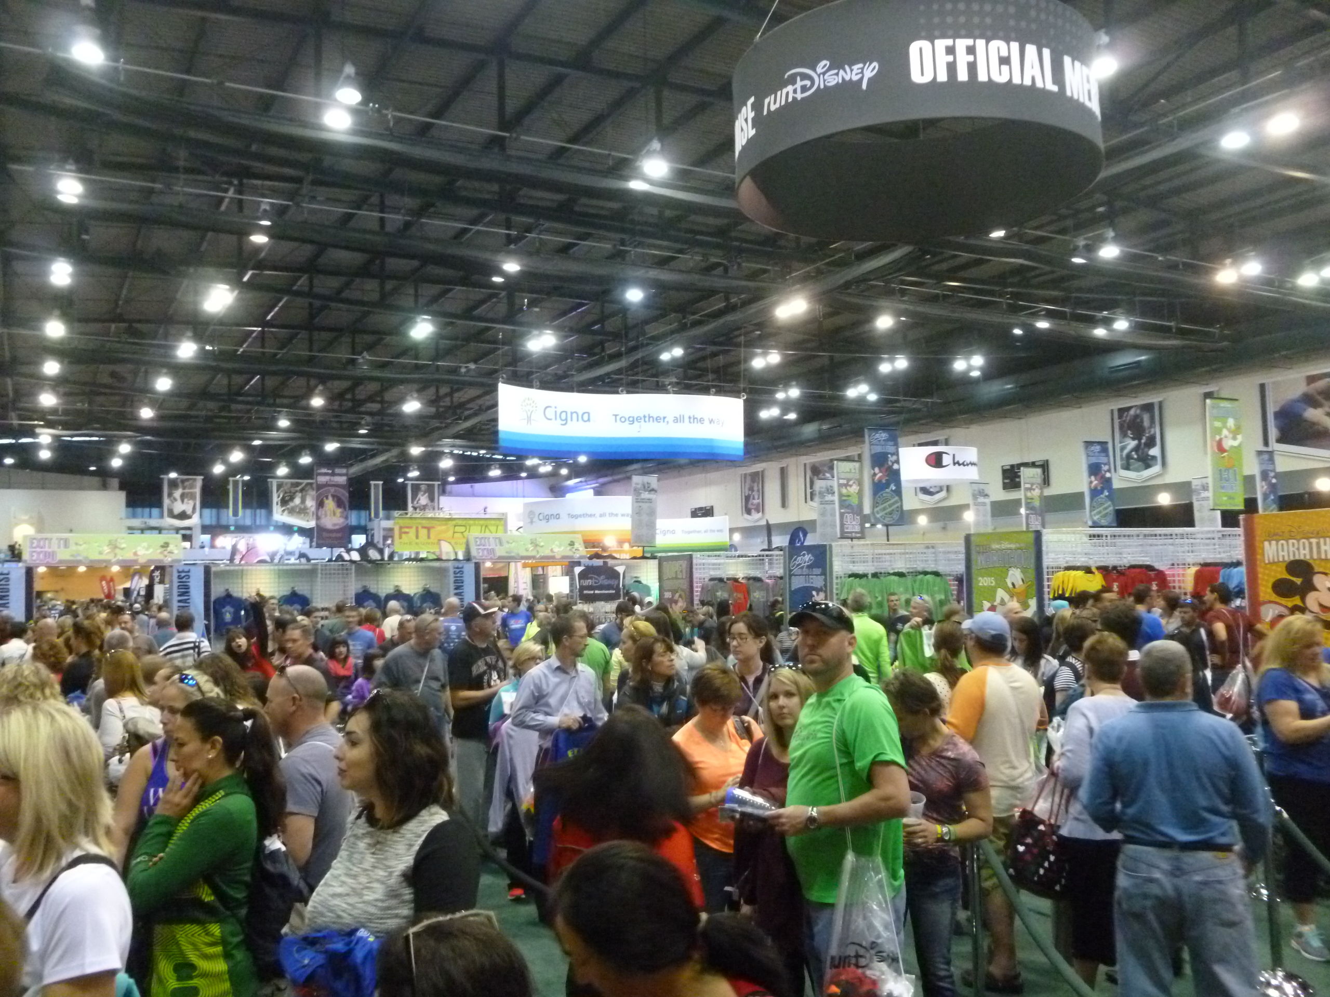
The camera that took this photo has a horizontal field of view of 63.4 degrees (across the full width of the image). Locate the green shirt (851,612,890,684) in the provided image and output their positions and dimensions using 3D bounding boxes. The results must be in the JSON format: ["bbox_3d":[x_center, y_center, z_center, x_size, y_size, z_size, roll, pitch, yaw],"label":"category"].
[{"bbox_3d":[1.675,1.346,9.200,0.520,0.740,0.290,-1,-5,6],"label":"green shirt"}]

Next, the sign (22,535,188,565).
[{"bbox_3d":[-9.483,0.870,18.200,2.400,0.510,0.060,1,-4,-28],"label":"sign"}]

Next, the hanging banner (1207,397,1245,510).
[{"bbox_3d":[7.503,-0.598,14.400,0.610,1.480,0.050,0,-4,-24],"label":"hanging banner"}]

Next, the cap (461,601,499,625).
[{"bbox_3d":[-1.269,0.786,7.400,0.260,0.160,0.180,-2,-5,17],"label":"cap"}]

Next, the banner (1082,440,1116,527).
[{"bbox_3d":[7.581,-0.254,18.800,0.610,1.480,0.050,0,-4,-24],"label":"banner"}]

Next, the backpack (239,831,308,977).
[{"bbox_3d":[-1.145,1.200,3.150,0.180,0.400,0.280,0,-4,-24],"label":"backpack"}]

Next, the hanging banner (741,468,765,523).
[{"bbox_3d":[4.489,-0.106,55.000,0.080,2.600,2.050,2,-6,-32],"label":"hanging banner"}]

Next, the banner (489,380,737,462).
[{"bbox_3d":[-0.962,-1.657,24.000,5.900,1.480,0.600,1,-4,-28],"label":"banner"}]

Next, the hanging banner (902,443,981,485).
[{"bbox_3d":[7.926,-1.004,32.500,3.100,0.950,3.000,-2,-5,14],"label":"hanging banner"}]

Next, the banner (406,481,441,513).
[{"bbox_3d":[-16.168,0.382,72.000,2.400,3.050,0.080,1,-4,-28],"label":"banner"}]

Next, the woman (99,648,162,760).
[{"bbox_3d":[-2.972,1.669,5.944,0.310,1.650,0.430,-5,-5,42],"label":"woman"}]

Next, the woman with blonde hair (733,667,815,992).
[{"bbox_3d":[0.466,1.429,4.006,0.470,1.600,0.320,-3,-5,21],"label":"woman with blonde hair"}]

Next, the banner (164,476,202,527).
[{"bbox_3d":[-24.225,0.130,54.000,2.050,2.550,0.080,2,-6,-27],"label":"banner"}]

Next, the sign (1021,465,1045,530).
[{"bbox_3d":[7.210,0.091,21.000,0.540,1.400,0.080,2,-6,-27],"label":"sign"}]

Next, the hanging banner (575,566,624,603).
[{"bbox_3d":[-1.180,1.546,19.400,0.900,0.680,0.050,1,-4,-26],"label":"hanging banner"}]

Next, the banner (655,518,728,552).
[{"bbox_3d":[0.792,1.371,40.000,0.100,1.300,4.800,3,-6,-38],"label":"banner"}]

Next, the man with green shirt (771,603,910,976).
[{"bbox_3d":[0.622,1.267,3.667,0.500,1.860,0.530,2,-6,-30],"label":"man with green shirt"}]

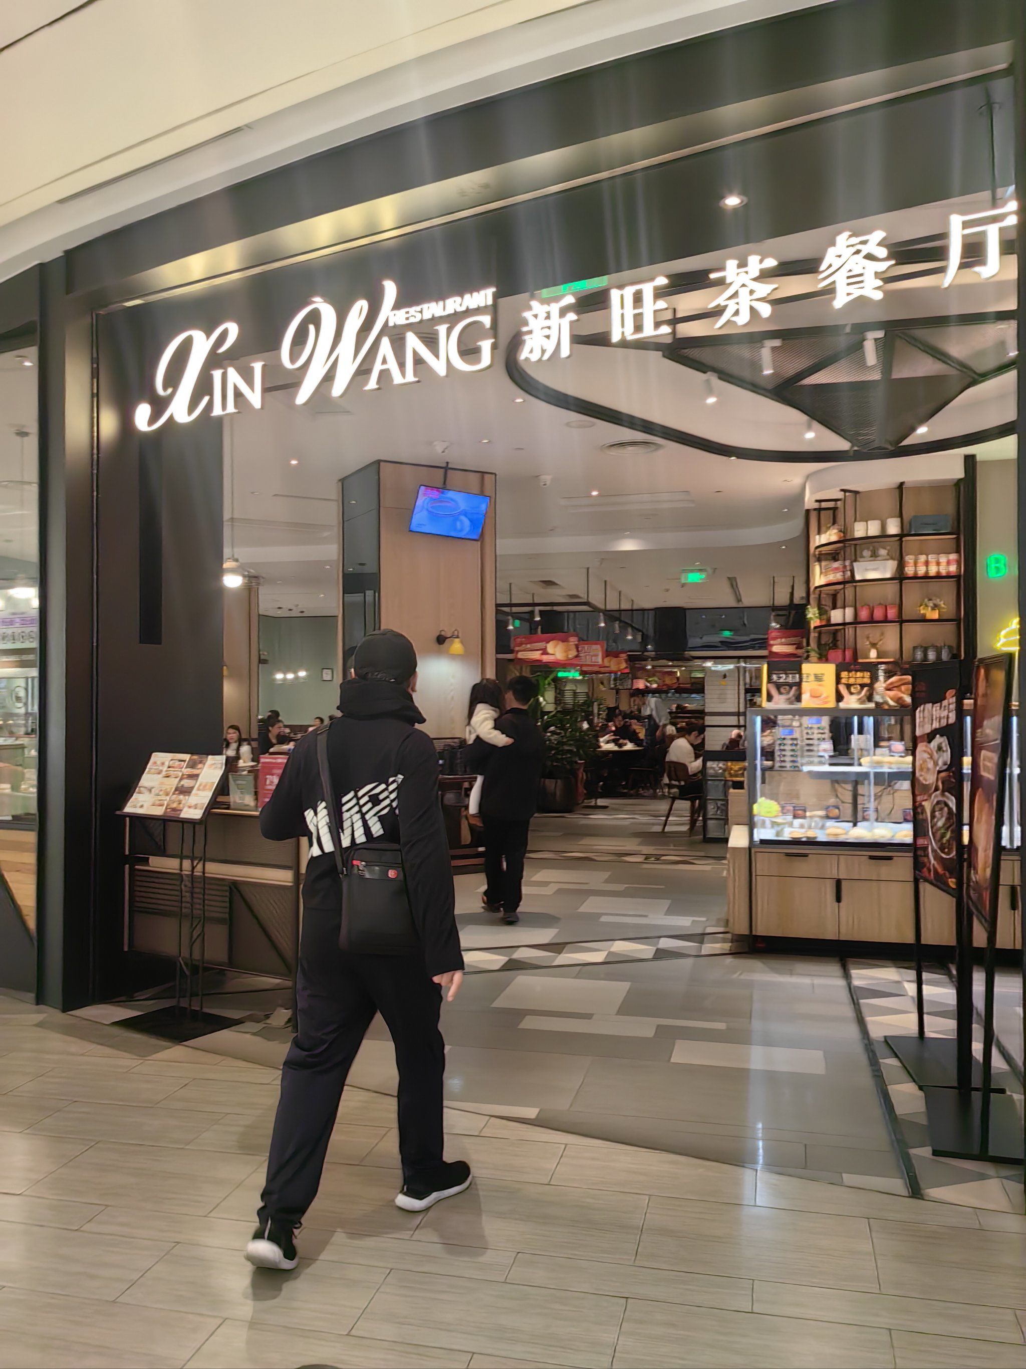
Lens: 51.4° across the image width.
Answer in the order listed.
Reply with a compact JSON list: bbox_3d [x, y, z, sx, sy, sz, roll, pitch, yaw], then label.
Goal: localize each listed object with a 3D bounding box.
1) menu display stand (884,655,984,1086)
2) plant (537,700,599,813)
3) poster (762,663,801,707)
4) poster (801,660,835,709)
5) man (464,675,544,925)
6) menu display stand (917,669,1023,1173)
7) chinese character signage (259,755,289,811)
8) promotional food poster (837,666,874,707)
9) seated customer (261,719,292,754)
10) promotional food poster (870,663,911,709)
[{"bbox_3d":[1.810,0.755,4.550,0.330,1.700,0.640,0,-1,6],"label":"menu display stand"},{"bbox_3d":[0.729,0.968,14.889,0.950,1.560,0.900,0,-1,0],"label":"plant"},{"bbox_3d":[1.641,0.007,6.500,0.215,0.268,0.040,0,-1,14],"label":"poster"},{"bbox_3d":[1.839,0.006,6.420,0.215,0.280,0.040,0,-1,9],"label":"poster"},{"bbox_3d":[-0.071,0.794,7.671,0.560,1.730,0.500,0,-1,-5],"label":"man"},{"bbox_3d":[1.709,0.762,3.931,0.350,1.720,0.620,0,-1,18],"label":"menu display stand"},{"bbox_3d":[-1.147,0.478,5.165,0.205,0.275,0.050,0,-1,25],"label":"chinese character signage"},{"bbox_3d":[2.064,0.003,6.420,0.220,0.265,0.040,0,-1,14],"label":"promotional food poster"},{"bbox_3d":[-2.621,1.082,11.987,0.700,1.250,0.500,0,-1,26],"label":"seated customer"},{"bbox_3d":[2.247,0.006,6.320,0.240,0.280,0.040,0,-1,9],"label":"promotional food poster"}]

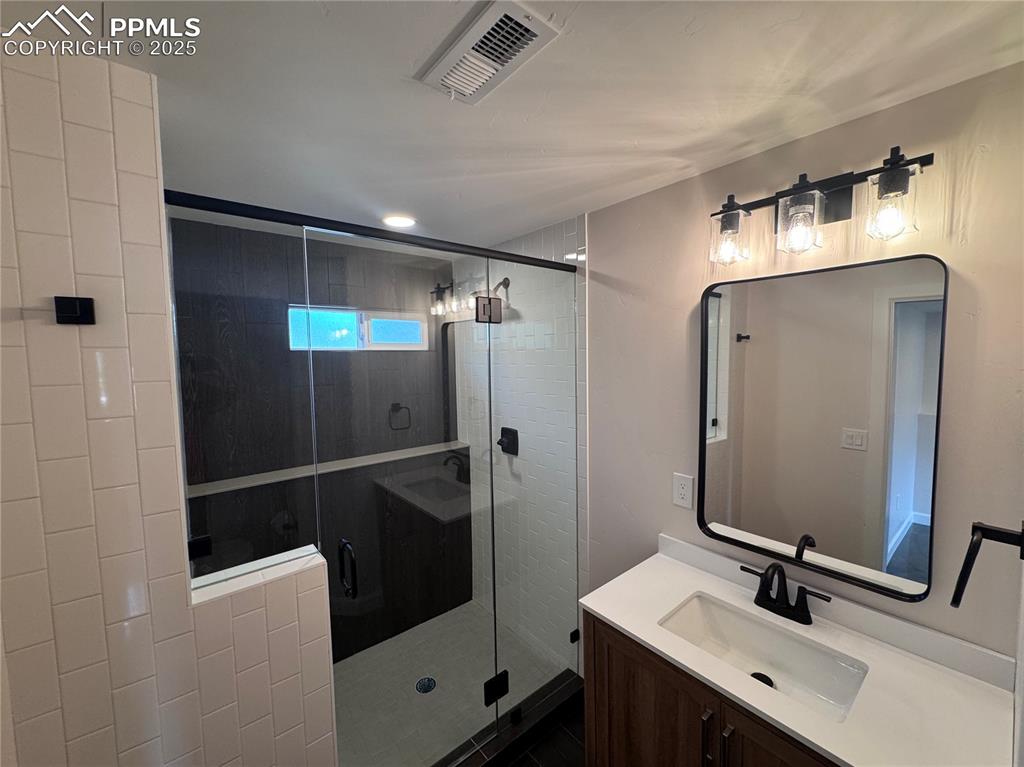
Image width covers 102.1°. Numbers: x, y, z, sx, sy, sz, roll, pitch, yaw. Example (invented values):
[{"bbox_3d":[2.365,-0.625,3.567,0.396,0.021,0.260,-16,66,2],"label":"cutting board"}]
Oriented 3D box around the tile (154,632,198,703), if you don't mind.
[{"bbox_3d":[-0.812,0.687,1.005,0.075,0.152,0.009,-4,5,-39],"label":"tile"}]

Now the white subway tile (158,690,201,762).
[{"bbox_3d":[-0.810,0.838,1.014,0.074,0.151,0.010,-4,5,-39],"label":"white subway tile"}]

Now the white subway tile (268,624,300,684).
[{"bbox_3d":[-0.639,0.756,1.164,0.076,0.154,0.009,-4,5,-39],"label":"white subway tile"}]

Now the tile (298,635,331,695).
[{"bbox_3d":[-0.572,0.824,1.206,0.075,0.152,0.009,-4,5,-39],"label":"tile"}]

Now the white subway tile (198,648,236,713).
[{"bbox_3d":[-0.751,0.760,1.058,0.075,0.152,0.009,-4,5,-39],"label":"white subway tile"}]

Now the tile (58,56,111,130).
[{"bbox_3d":[-0.902,-0.618,0.877,0.076,0.148,0.009,-4,5,-39],"label":"tile"}]

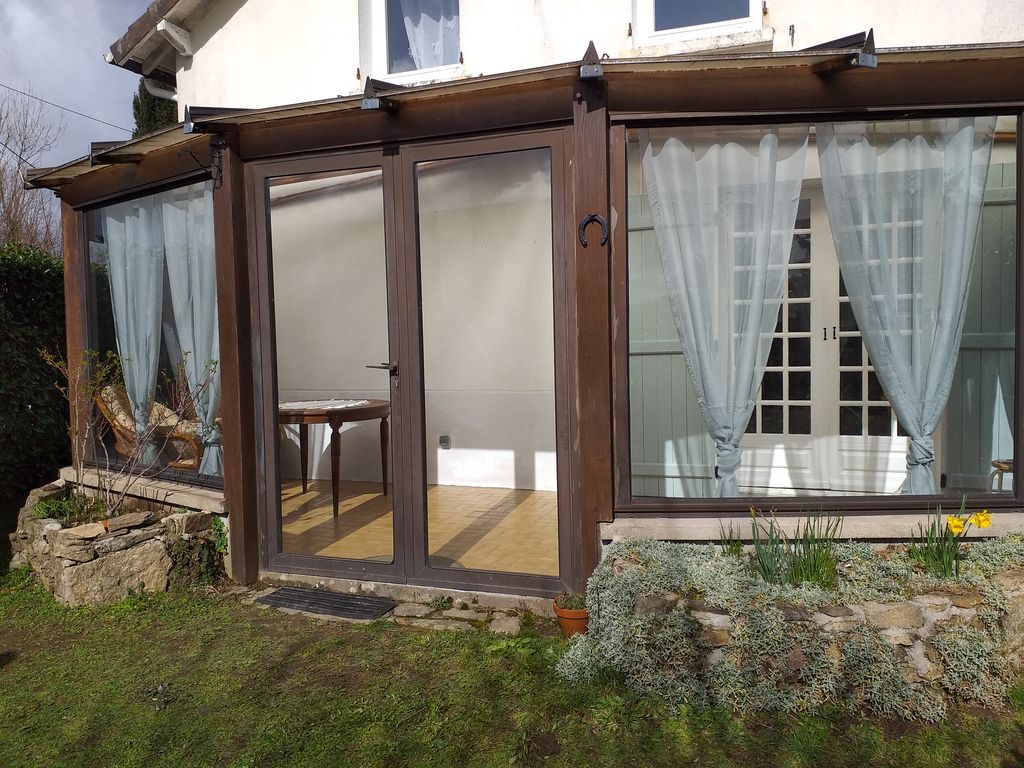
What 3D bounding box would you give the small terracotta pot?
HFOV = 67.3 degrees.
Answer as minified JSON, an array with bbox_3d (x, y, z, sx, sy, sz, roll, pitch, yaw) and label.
[{"bbox_3d":[0.266,1.039,3.376,0.178,0.160,0.178,-1,3,0],"label":"small terracotta pot"}]

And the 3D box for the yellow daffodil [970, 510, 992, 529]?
[{"bbox_3d":[1.890,0.545,3.096,0.080,0.072,0.055,-2,8,-23],"label":"yellow daffodil"}]

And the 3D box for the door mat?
[{"bbox_3d":[-0.909,1.071,3.753,0.690,0.015,0.230,0,3,25],"label":"door mat"}]

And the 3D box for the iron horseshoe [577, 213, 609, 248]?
[{"bbox_3d":[0.353,-0.658,3.314,0.131,0.146,0.020,-1,3,8],"label":"iron horseshoe"}]

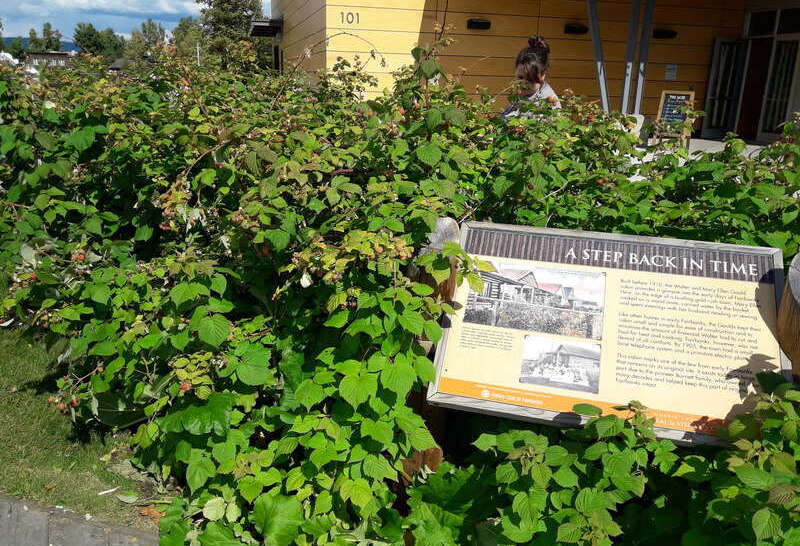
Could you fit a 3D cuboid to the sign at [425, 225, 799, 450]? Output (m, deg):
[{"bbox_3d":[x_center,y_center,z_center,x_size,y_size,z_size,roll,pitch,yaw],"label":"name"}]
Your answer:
[{"bbox_3d":[0.602,0.156,1.893,0.950,0.050,0.610,5,60,15],"label":"sign"}]

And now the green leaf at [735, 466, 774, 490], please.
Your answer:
[{"bbox_3d":[0.778,0.449,1.420,0.058,0.018,0.092,-29,36,-31],"label":"green leaf"}]

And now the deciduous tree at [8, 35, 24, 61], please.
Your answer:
[{"bbox_3d":[-44.528,-24.802,75.798,2.400,5.680,2.400,-7,19,-28],"label":"deciduous tree"}]

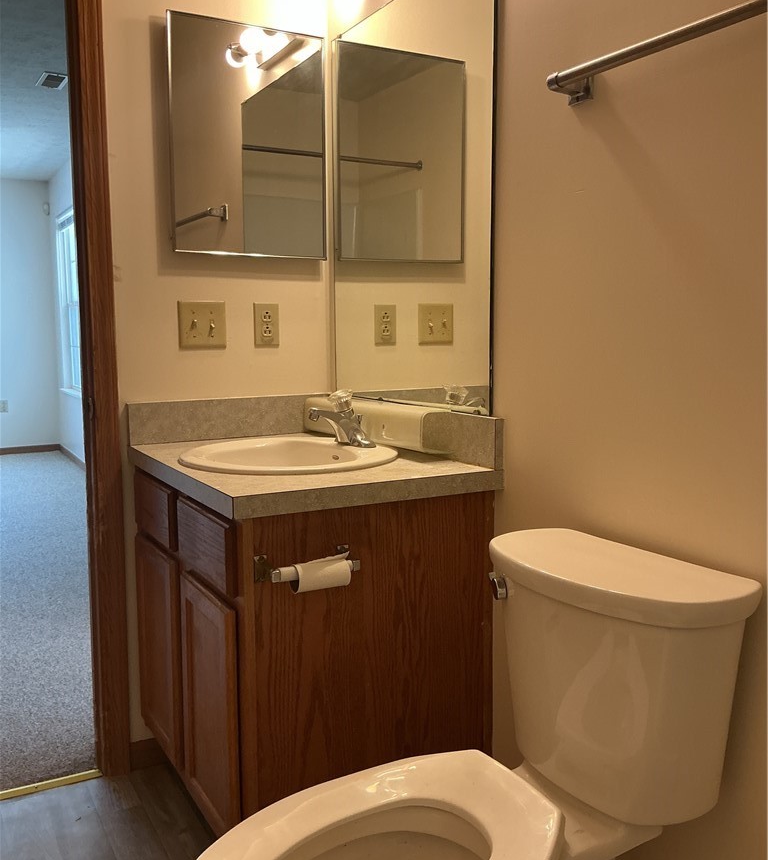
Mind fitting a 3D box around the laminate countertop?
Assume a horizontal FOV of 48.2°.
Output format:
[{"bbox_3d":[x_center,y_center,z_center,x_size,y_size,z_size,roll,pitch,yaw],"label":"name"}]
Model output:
[{"bbox_3d":[-0.193,0.077,1.903,0.564,0.042,0.756,-4,8,-29],"label":"laminate countertop"}]

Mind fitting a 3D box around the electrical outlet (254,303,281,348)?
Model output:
[{"bbox_3d":[-0.303,-0.271,2.232,0.070,0.115,0.009,-4,8,-29],"label":"electrical outlet"}]

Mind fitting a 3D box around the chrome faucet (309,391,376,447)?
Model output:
[{"bbox_3d":[-0.105,-0.026,1.957,0.150,0.130,0.150,-4,8,-29],"label":"chrome faucet"}]

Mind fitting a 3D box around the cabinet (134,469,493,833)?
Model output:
[{"bbox_3d":[-0.198,0.490,1.962,0.566,0.796,0.732,-4,8,-29],"label":"cabinet"}]

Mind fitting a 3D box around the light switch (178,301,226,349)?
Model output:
[{"bbox_3d":[-0.452,-0.261,2.147,0.119,0.119,0.012,-4,8,-29],"label":"light switch"}]

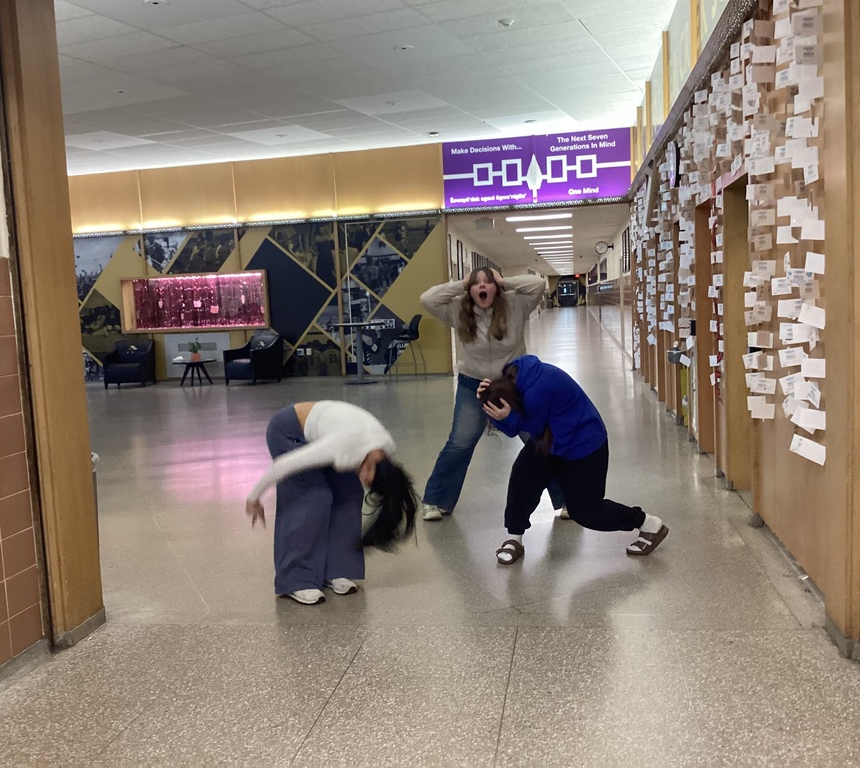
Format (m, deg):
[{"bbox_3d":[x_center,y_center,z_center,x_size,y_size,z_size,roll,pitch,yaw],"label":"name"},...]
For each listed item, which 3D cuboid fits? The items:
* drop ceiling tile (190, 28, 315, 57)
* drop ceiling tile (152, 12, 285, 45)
[{"bbox_3d":[-1.778,-3.439,9.248,1.215,0.020,0.605,0,6,22],"label":"drop ceiling tile"},{"bbox_3d":[-1.966,-3.339,8.612,1.210,0.020,0.605,0,6,22],"label":"drop ceiling tile"}]

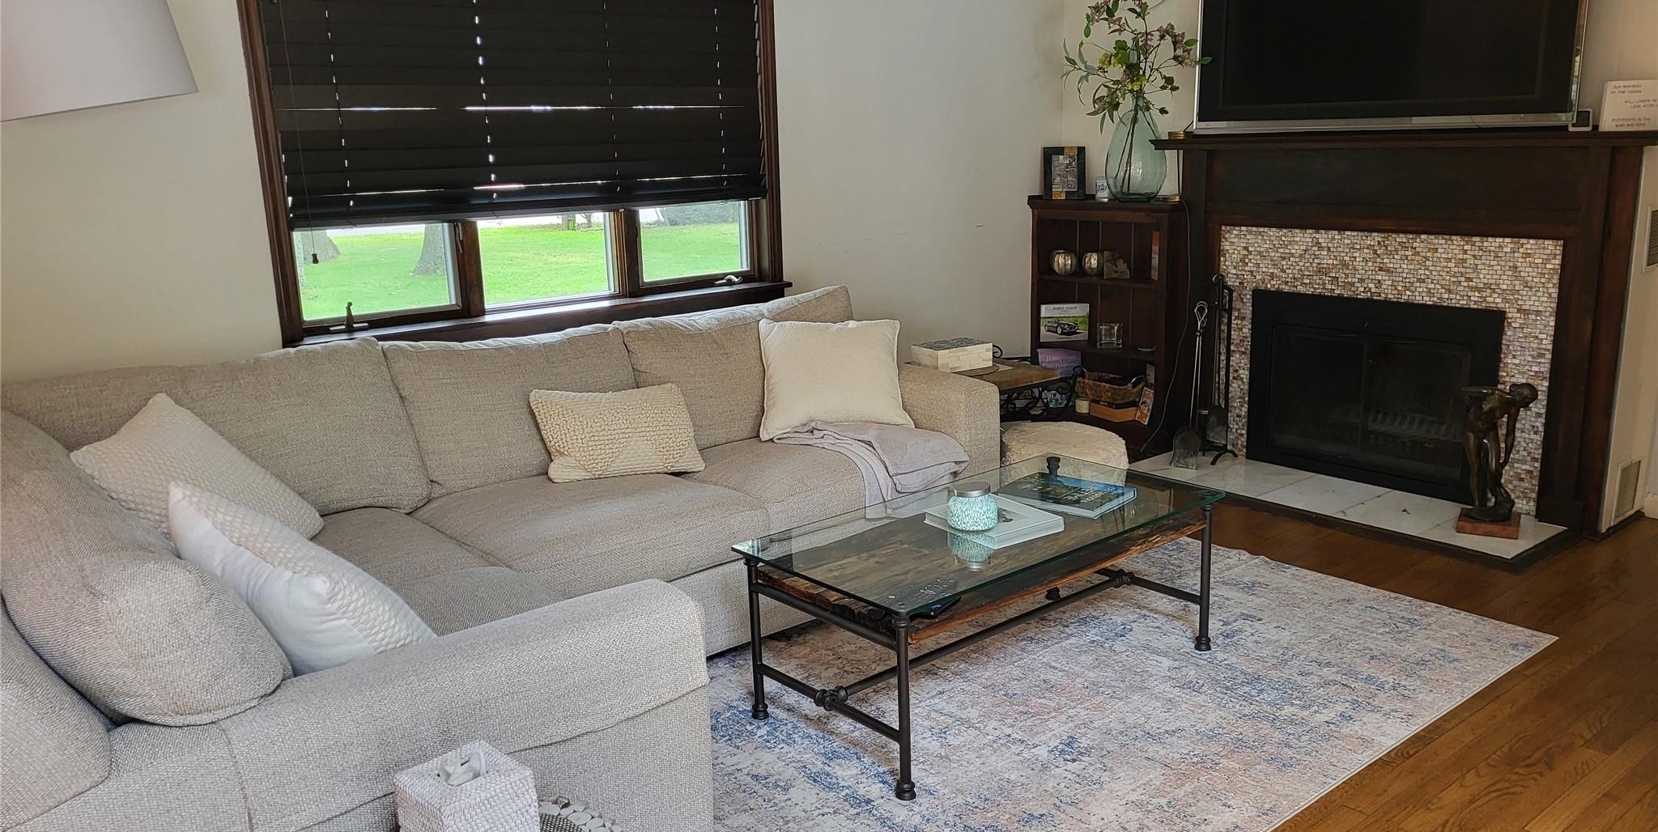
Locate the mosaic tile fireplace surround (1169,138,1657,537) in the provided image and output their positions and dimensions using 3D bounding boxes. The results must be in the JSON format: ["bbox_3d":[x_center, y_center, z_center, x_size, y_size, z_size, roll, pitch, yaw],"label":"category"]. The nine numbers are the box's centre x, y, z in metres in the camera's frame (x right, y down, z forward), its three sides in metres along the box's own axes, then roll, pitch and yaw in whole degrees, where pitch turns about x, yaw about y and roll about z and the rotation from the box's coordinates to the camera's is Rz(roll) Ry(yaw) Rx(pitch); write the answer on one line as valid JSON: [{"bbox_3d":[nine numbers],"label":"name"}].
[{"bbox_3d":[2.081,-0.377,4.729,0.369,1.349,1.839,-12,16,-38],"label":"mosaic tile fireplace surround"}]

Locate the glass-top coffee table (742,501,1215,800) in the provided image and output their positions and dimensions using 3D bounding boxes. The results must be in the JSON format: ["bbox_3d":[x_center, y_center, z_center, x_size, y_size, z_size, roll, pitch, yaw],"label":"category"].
[{"bbox_3d":[0.430,0.492,3.225,1.193,0.415,0.568,-12,16,-38],"label":"glass-top coffee table"}]

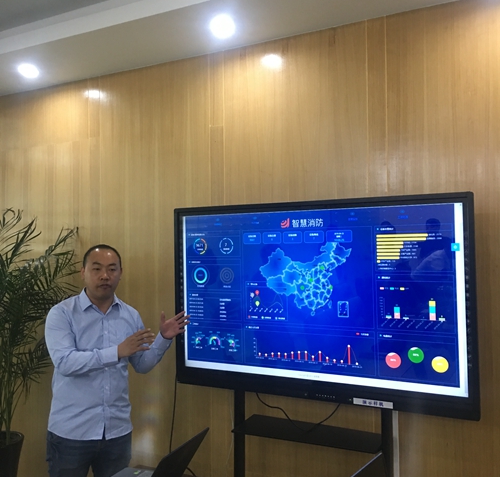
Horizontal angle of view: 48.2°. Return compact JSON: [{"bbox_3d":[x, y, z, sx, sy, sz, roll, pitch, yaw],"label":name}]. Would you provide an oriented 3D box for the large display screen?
[{"bbox_3d":[0.286,0.294,2.701,1.528,0.938,0.088,-1,-1,29],"label":"large display screen"}]

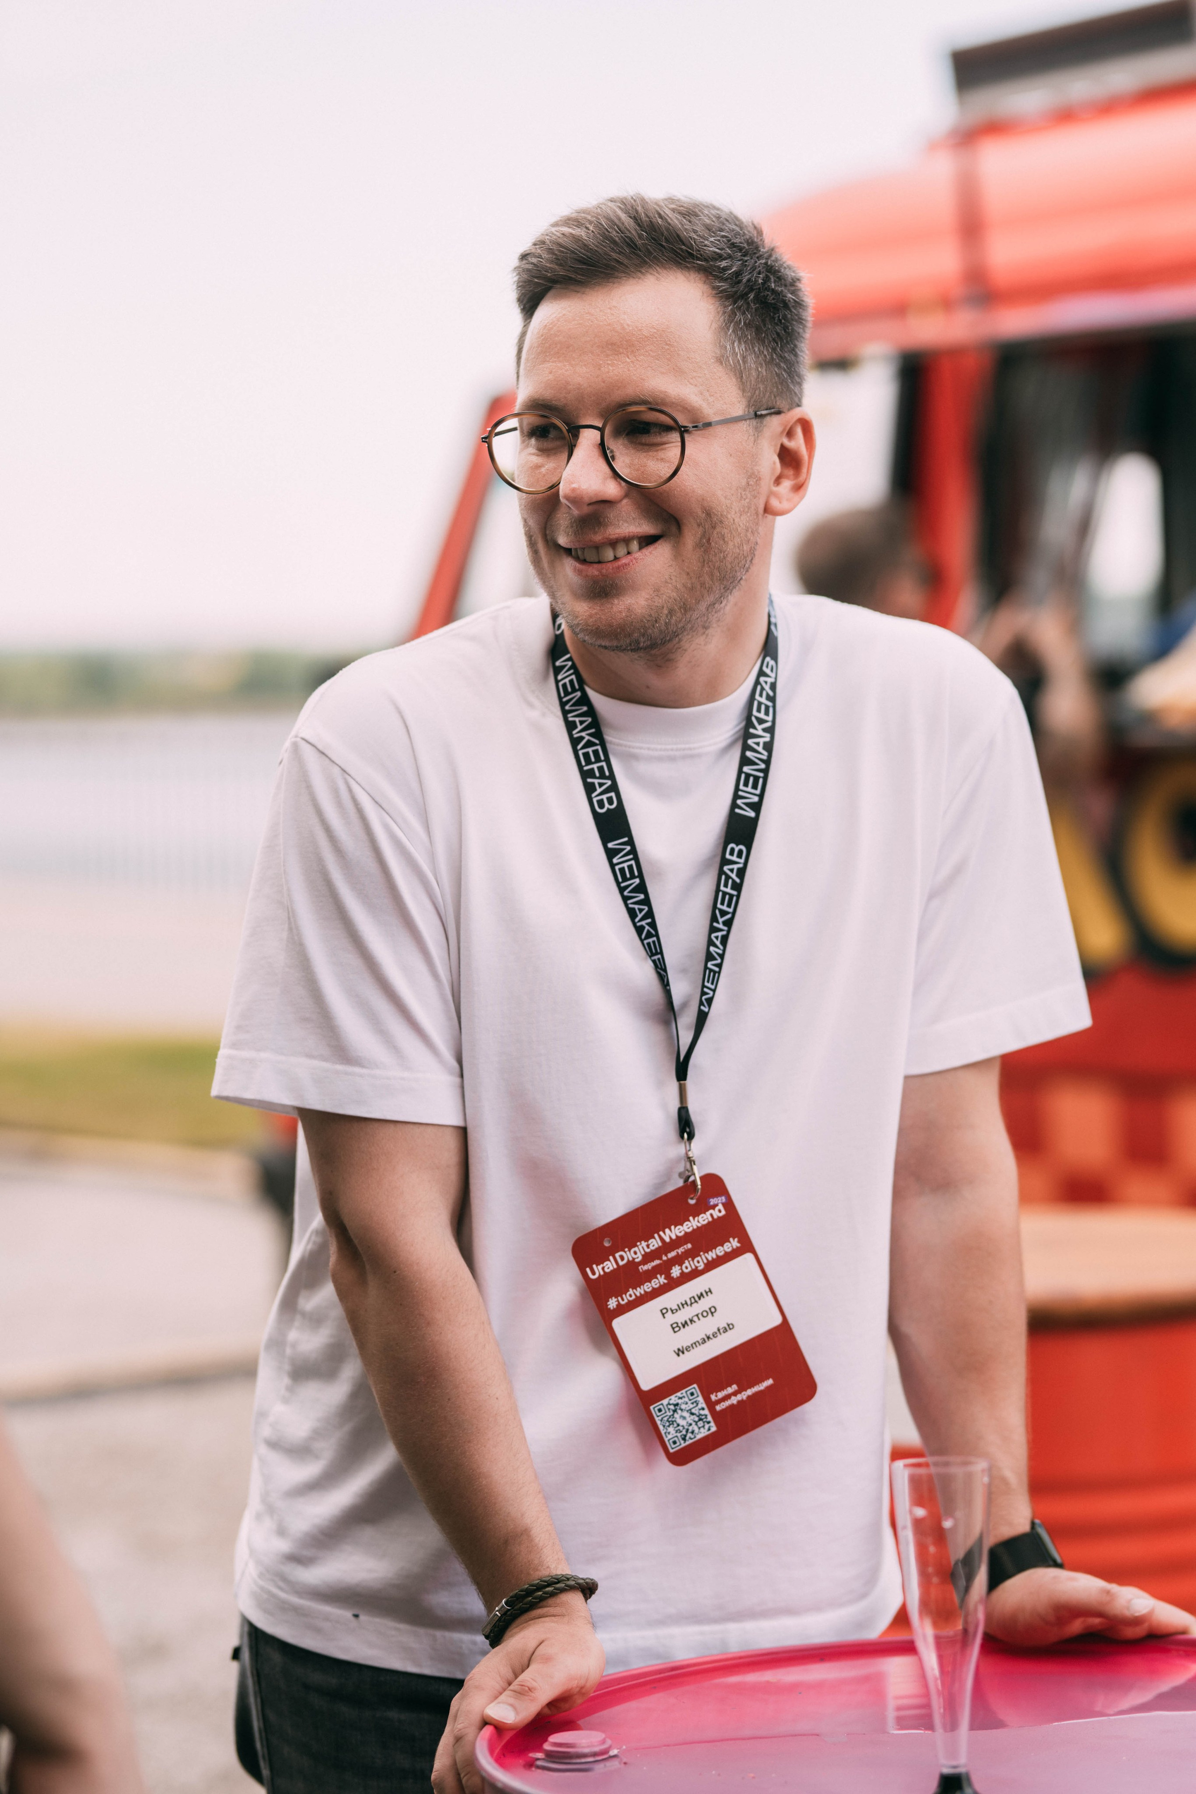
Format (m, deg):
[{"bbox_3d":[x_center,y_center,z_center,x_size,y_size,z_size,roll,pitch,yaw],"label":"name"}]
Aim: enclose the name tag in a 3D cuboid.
[{"bbox_3d":[0.057,0.249,2.500,0.099,0.152,0.003,-25,-2,-2],"label":"name tag"}]

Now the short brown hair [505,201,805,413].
[{"bbox_3d":[0.038,-0.344,2.530,0.168,0.165,0.200,-1,9,30],"label":"short brown hair"}]

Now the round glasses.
[{"bbox_3d":[0.023,-0.268,2.470,0.140,0.050,0.140,-1,9,30],"label":"round glasses"}]

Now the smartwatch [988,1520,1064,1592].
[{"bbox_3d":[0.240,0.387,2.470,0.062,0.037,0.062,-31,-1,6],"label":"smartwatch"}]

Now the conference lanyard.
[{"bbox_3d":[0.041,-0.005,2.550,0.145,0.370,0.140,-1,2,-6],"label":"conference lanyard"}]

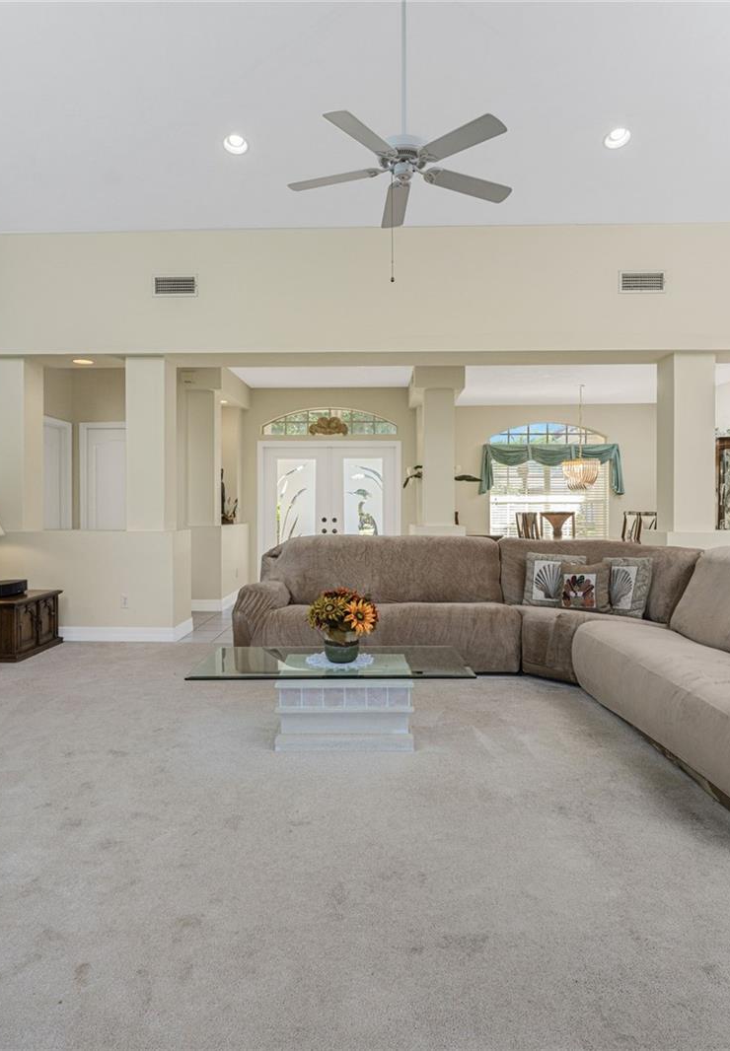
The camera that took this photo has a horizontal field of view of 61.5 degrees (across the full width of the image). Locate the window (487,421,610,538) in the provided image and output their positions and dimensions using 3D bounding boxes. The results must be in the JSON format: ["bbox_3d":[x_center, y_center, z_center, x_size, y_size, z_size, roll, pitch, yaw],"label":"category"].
[{"bbox_3d":[2.875,-0.585,9.650,1.880,2.090,0.130,0,0,1],"label":"window"}]

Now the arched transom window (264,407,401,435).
[{"bbox_3d":[-0.484,-1.434,8.440,1.870,0.390,0.100,0,1,1],"label":"arched transom window"}]

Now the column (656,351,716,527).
[{"bbox_3d":[2.950,-0.740,5.665,0.370,1.590,0.360,0,0,1],"label":"column"}]

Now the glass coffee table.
[{"bbox_3d":[-0.160,0.900,3.220,1.360,0.395,0.620,0,1,1],"label":"glass coffee table"}]

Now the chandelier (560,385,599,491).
[{"bbox_3d":[2.900,-1.183,8.300,0.520,1.435,0.520,0,1,1],"label":"chandelier"}]

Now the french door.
[{"bbox_3d":[-0.487,-0.065,8.400,1.920,2.170,0.130,0,0,1],"label":"french door"}]

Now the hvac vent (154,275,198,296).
[{"bbox_3d":[-1.656,-2.094,5.365,0.400,0.190,0.030,0,1,1],"label":"hvac vent"}]

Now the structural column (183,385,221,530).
[{"bbox_3d":[-1.995,-0.830,7.600,0.360,1.680,0.360,0,0,1],"label":"structural column"}]

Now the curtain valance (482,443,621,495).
[{"bbox_3d":[2.968,-0.894,9.750,2.300,0.810,0.170,0,1,1],"label":"curtain valance"}]

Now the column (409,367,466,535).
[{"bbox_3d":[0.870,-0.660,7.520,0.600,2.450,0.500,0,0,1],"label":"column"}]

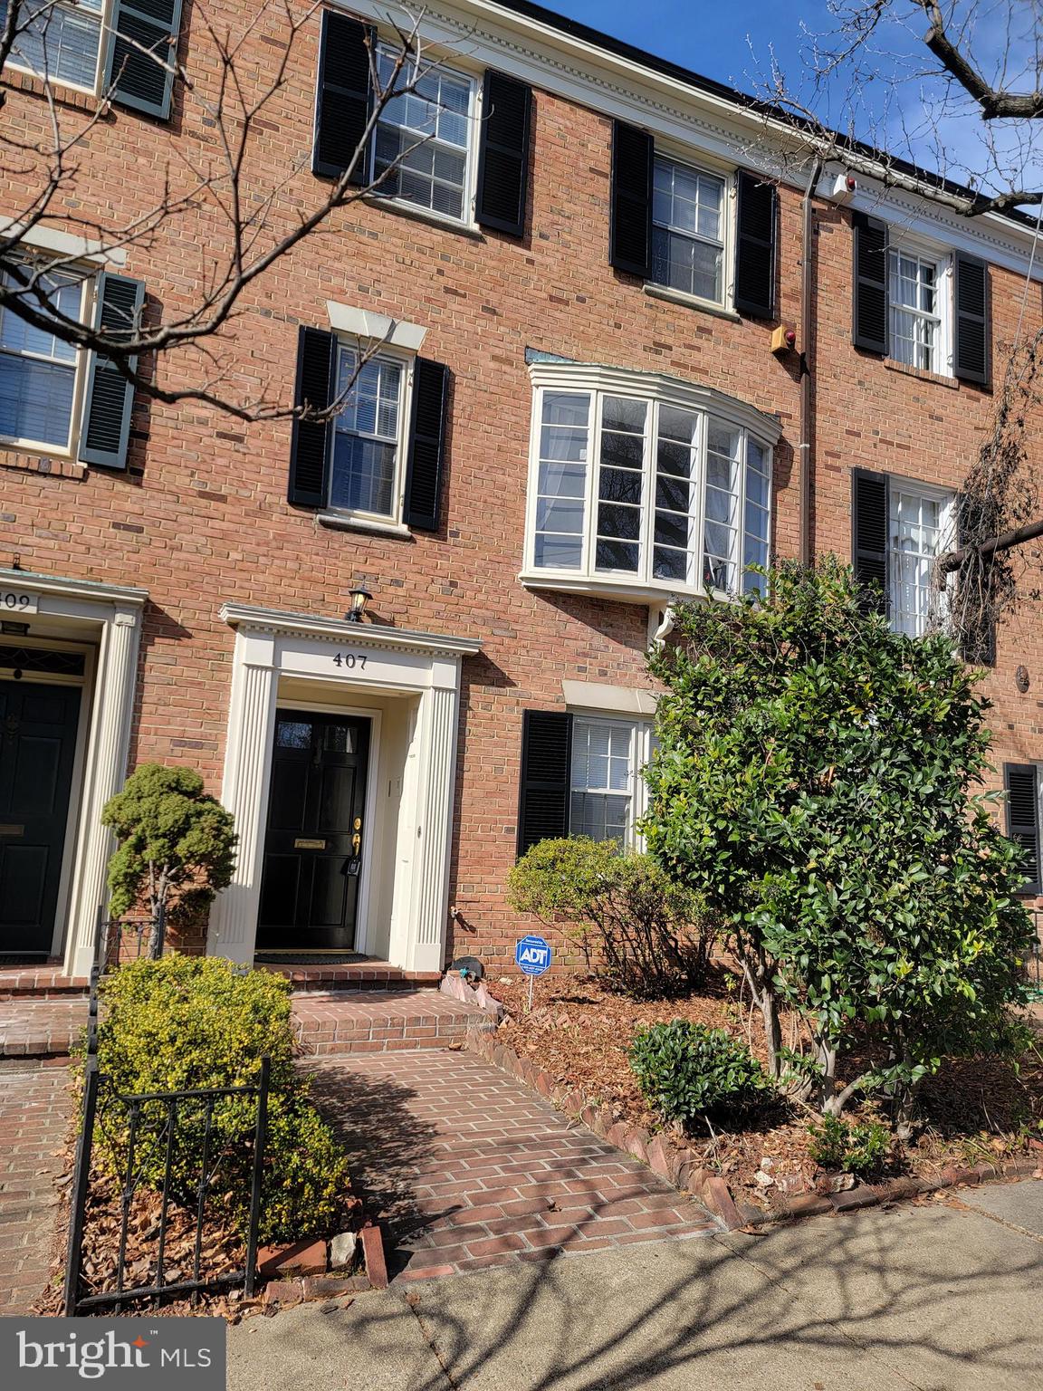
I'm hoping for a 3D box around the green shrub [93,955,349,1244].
[{"bbox_3d":[-1.360,1.544,4.091,0.940,0.890,1.650,7,-9,-23],"label":"green shrub"}]

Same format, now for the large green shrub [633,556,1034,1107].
[{"bbox_3d":[1.726,0.699,5.439,1.978,3.071,1.978,7,-9,-23],"label":"large green shrub"}]

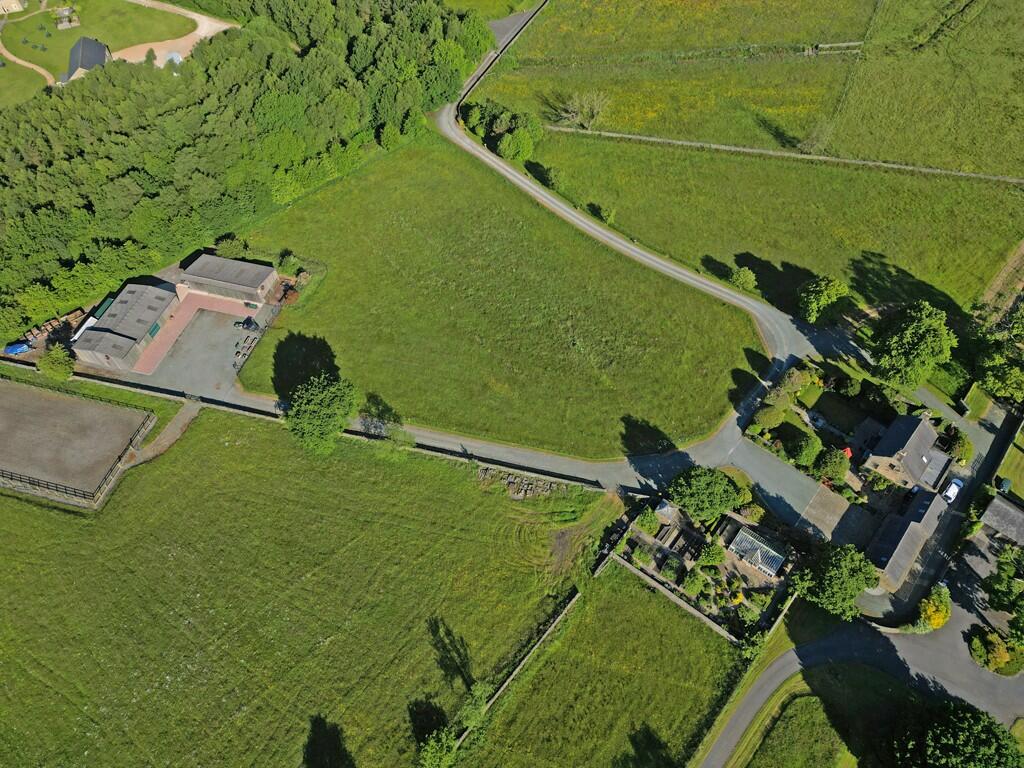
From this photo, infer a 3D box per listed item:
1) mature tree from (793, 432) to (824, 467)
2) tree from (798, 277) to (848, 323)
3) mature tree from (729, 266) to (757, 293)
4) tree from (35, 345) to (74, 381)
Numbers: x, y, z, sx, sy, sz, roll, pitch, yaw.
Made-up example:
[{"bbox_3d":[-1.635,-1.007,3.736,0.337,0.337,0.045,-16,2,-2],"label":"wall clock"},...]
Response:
[{"bbox_3d":[50.780,11.160,121.580,5.460,4.820,5.460,0,54,0],"label":"mature tree"},{"bbox_3d":[62.820,-16.850,143.660,9.360,9.570,9.360,0,50,0],"label":"tree"},{"bbox_3d":[48.780,-21.990,150.480,5.620,5.720,5.620,0,50,0],"label":"mature tree"},{"bbox_3d":[-87.950,-3.910,137.160,5.670,8.880,5.670,0,50,0],"label":"tree"}]

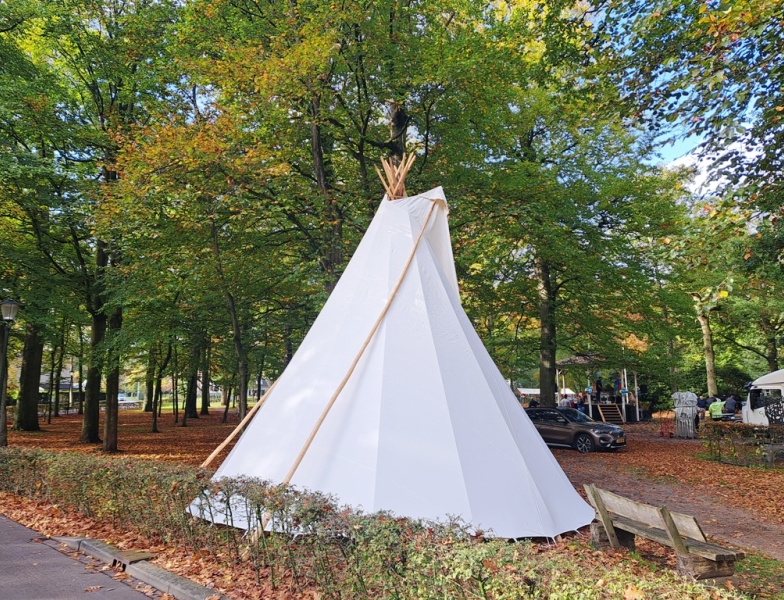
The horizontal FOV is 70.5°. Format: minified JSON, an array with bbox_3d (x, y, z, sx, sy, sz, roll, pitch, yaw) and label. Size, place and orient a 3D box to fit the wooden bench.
[{"bbox_3d":[3.387,2.994,7.286,0.640,0.790,2.250,3,-9,-18],"label":"wooden bench"}]

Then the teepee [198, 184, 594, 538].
[{"bbox_3d":[-0.032,0.677,9.759,6.400,5.600,5.900,2,-9,-14],"label":"teepee"}]

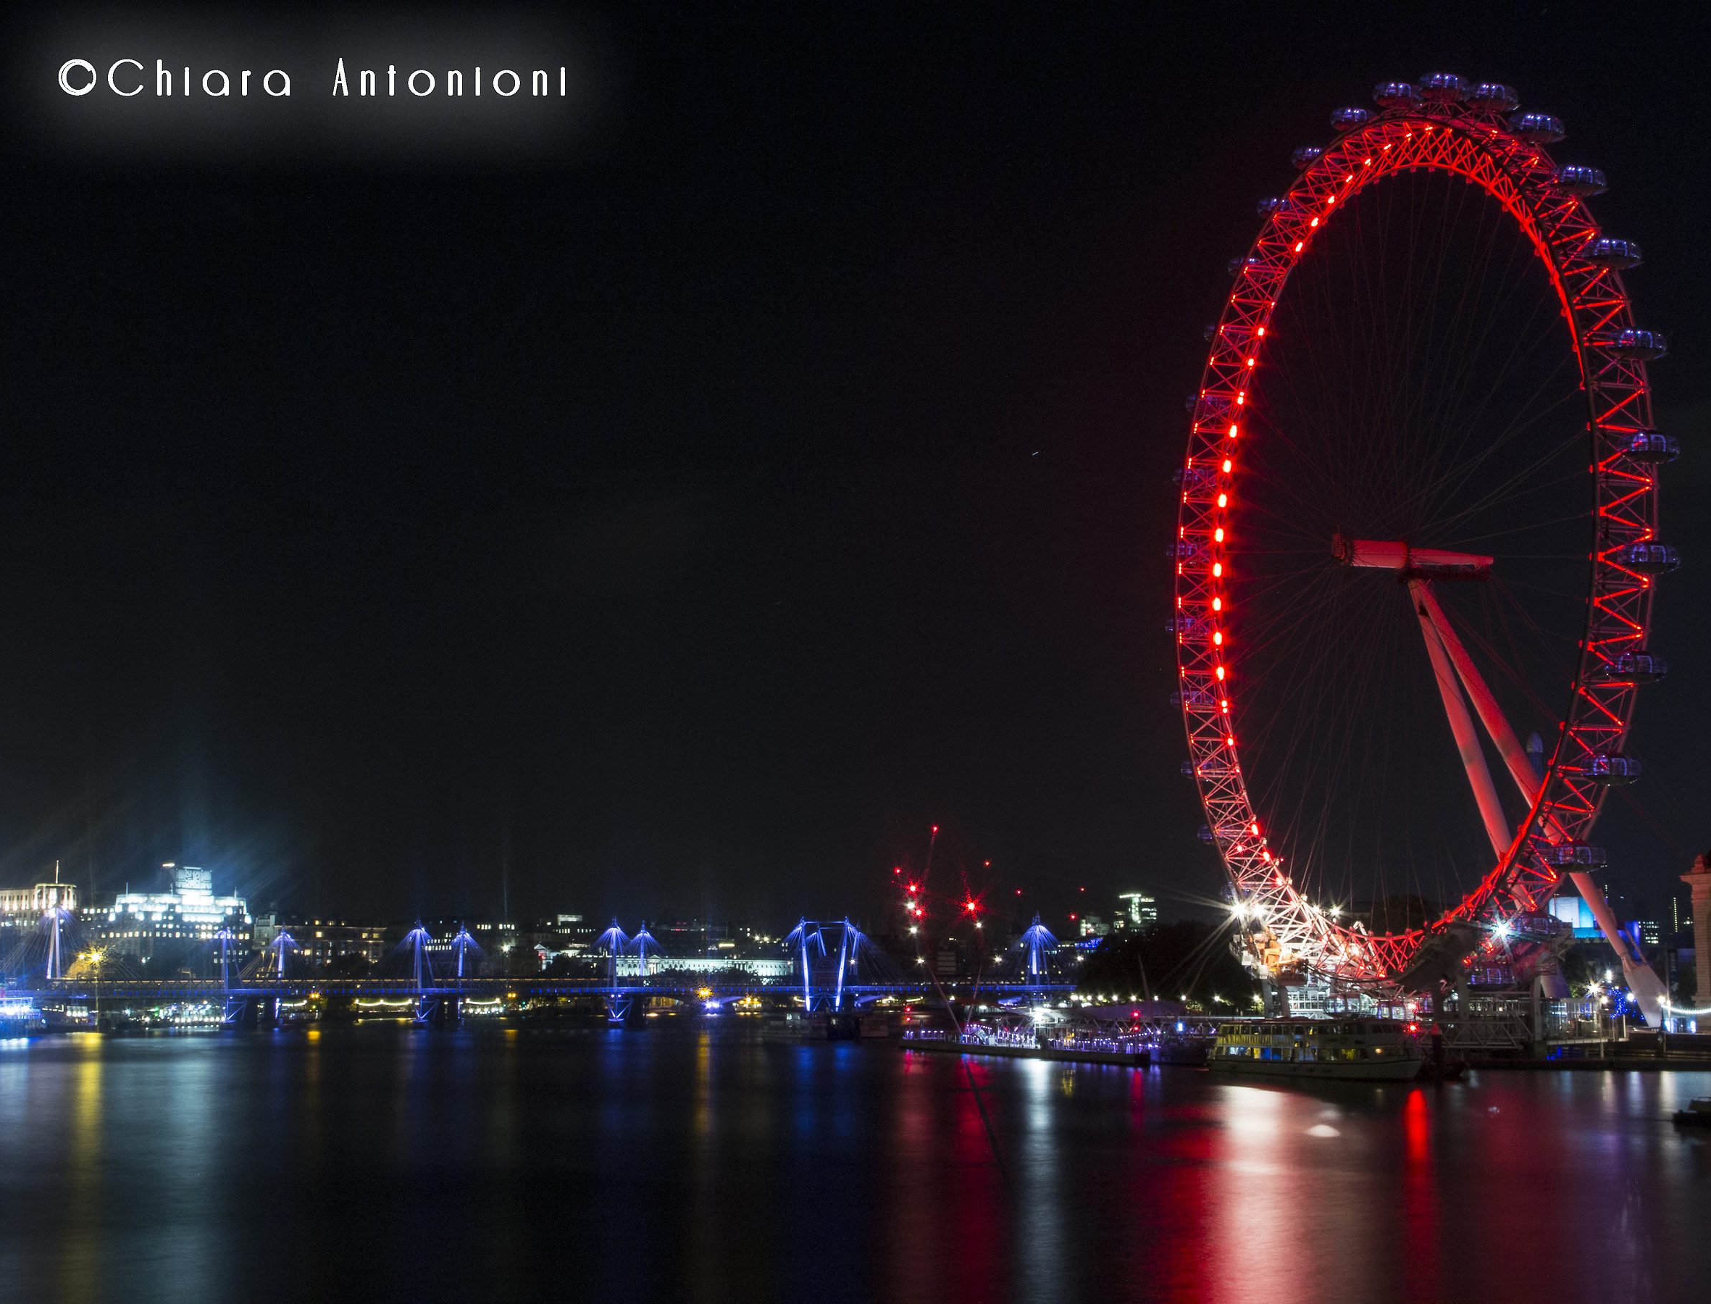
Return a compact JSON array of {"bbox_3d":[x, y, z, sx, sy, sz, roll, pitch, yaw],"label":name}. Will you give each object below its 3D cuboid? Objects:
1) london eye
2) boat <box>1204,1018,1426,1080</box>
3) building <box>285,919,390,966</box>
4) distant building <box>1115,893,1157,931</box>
[{"bbox_3d":[87.600,-12.650,316.660,42.000,134.000,133.000,2,-9,-16],"label":"london eye"},{"bbox_3d":[52.220,44.520,248.910,7.500,7.000,37.000,3,-9,-19],"label":"boat"},{"bbox_3d":[-236.980,139.770,994.850,48.000,38.000,22.000,7,-12,-39],"label":"building"},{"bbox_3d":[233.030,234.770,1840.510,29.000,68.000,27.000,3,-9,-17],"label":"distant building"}]

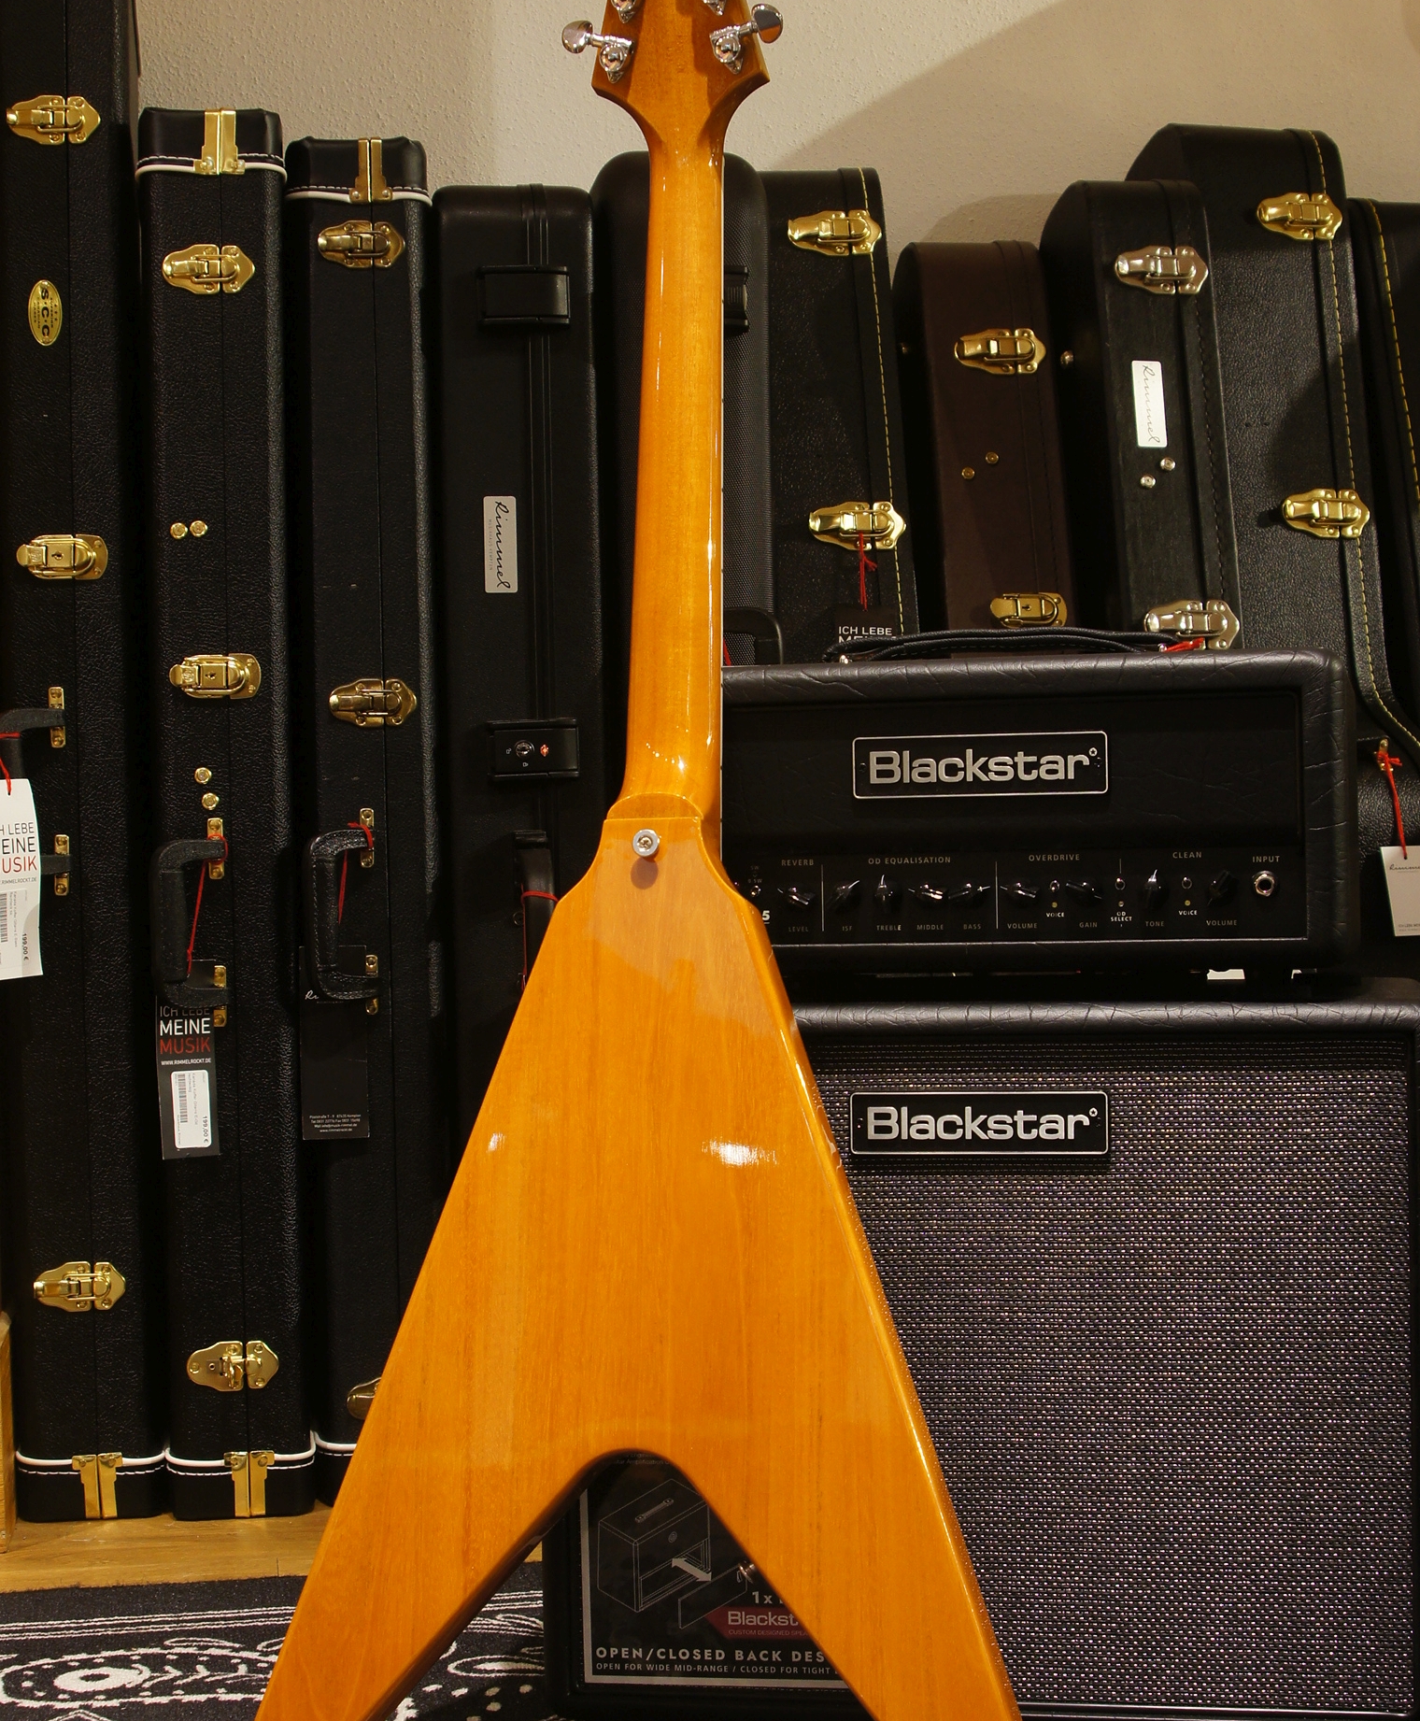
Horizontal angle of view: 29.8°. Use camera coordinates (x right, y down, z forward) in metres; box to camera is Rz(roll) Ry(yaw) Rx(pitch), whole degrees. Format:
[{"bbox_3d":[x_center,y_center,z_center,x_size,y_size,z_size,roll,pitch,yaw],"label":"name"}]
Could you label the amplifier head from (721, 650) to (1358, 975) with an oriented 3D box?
[{"bbox_3d":[0.173,-0.022,1.627,0.420,0.193,0.190,-1,1,9],"label":"amplifier head"}]

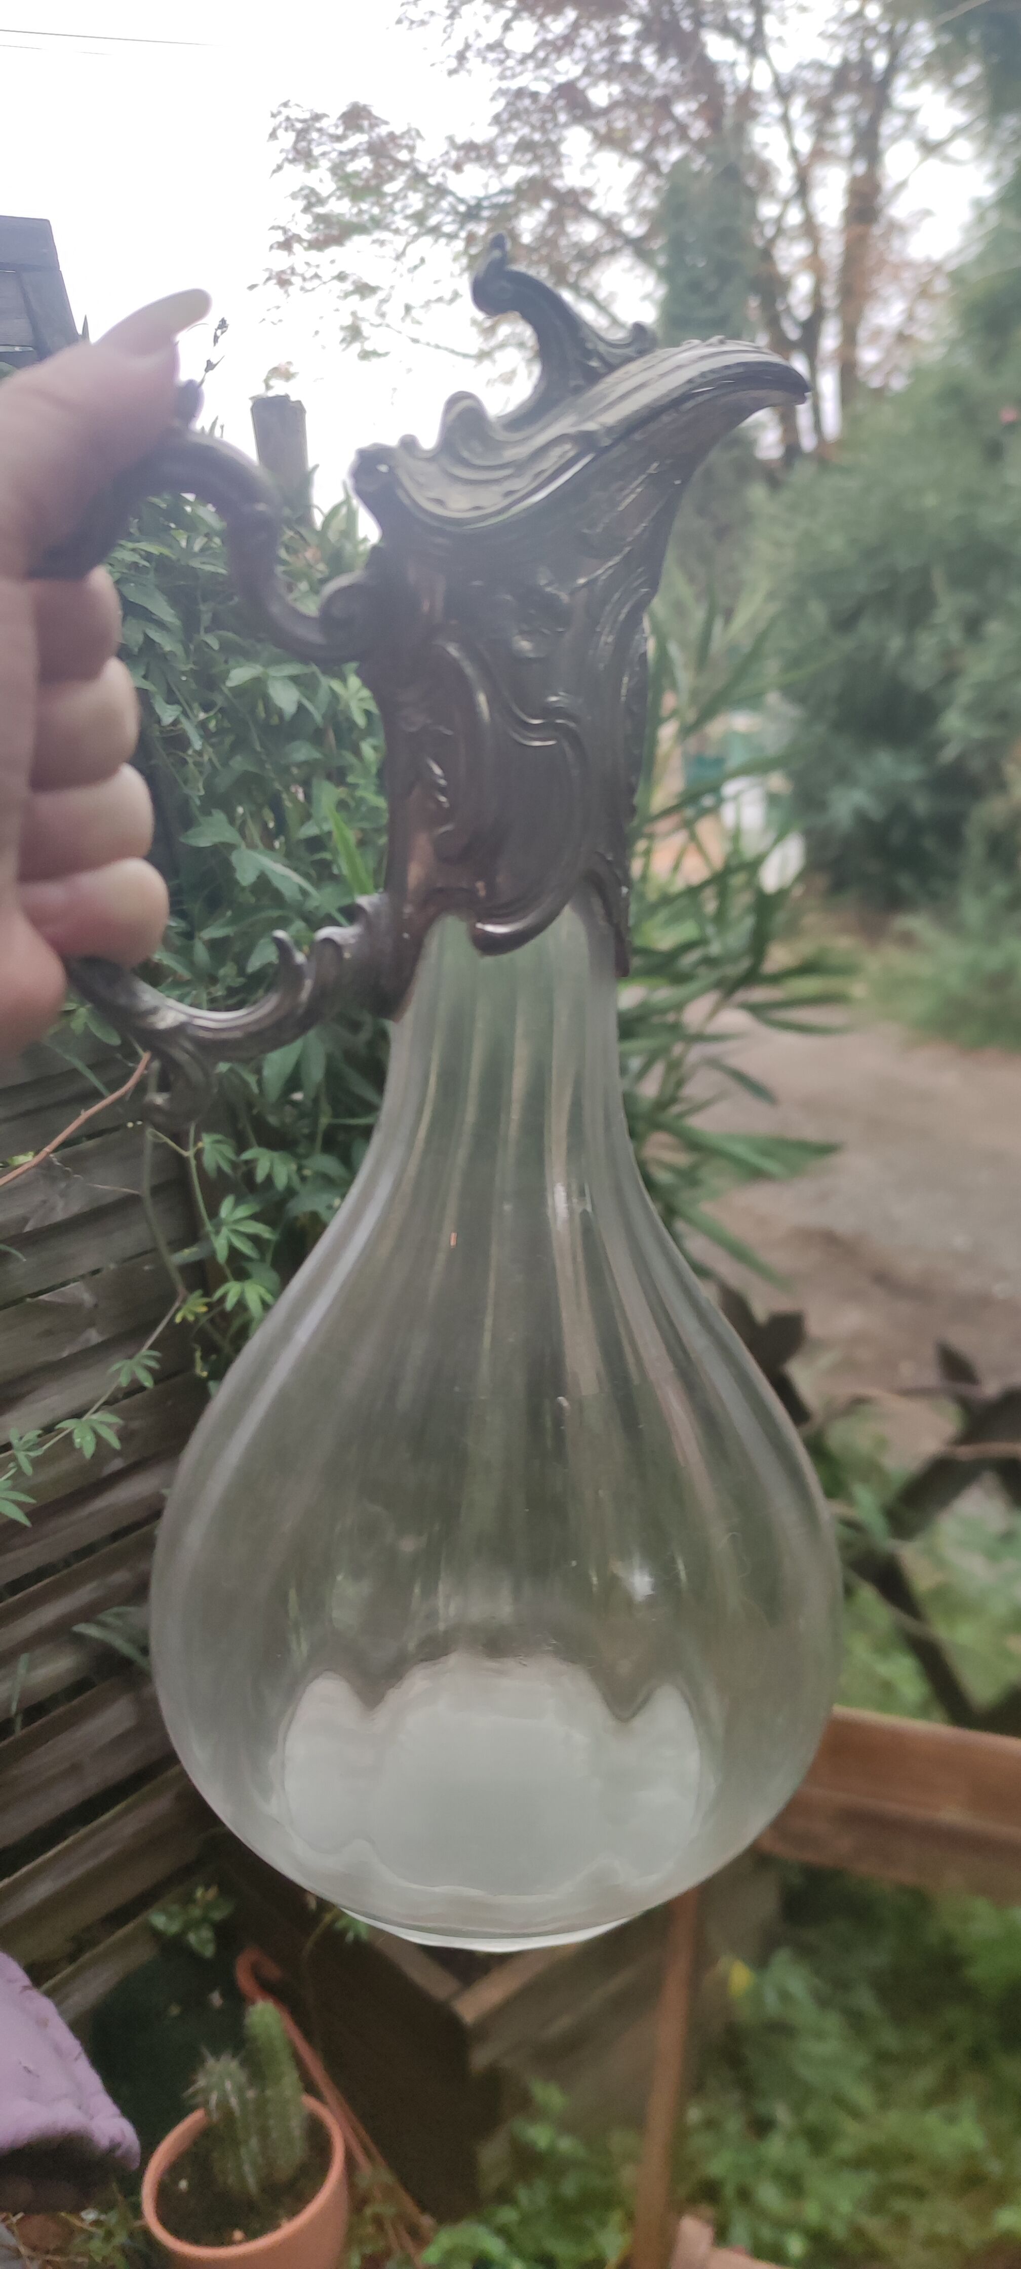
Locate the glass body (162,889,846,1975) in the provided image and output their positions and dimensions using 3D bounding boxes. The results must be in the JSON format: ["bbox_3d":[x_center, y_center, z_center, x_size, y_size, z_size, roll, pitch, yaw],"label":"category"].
[{"bbox_3d":[-0.002,0.047,0.275,0.132,0.182,0.132,1,13,0],"label":"glass body"}]

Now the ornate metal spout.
[{"bbox_3d":[-0.017,-0.077,0.255,0.135,0.152,0.051,1,8,0],"label":"ornate metal spout"}]

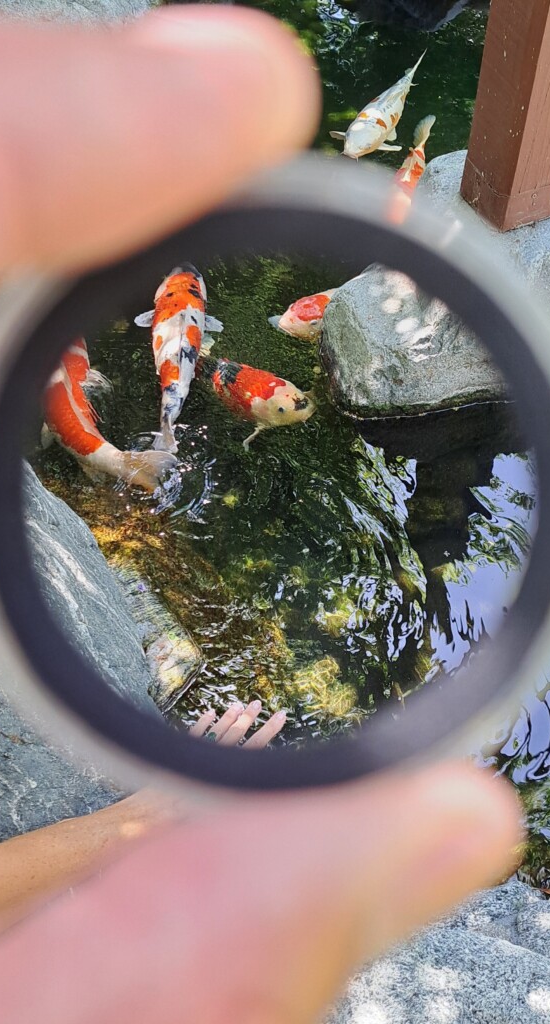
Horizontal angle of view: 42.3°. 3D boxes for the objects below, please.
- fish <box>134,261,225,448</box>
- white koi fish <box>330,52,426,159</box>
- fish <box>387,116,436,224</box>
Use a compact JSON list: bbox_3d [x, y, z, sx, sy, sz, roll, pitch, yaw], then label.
[{"bbox_3d":[-0.196,-0.339,1.470,0.170,0.130,0.530,-2,53,-1],"label":"fish"},{"bbox_3d":[0.345,-1.213,2.141,0.180,0.130,0.620,19,55,14],"label":"white koi fish"},{"bbox_3d":[0.360,-0.877,1.883,0.130,0.130,0.540,15,54,11],"label":"fish"}]

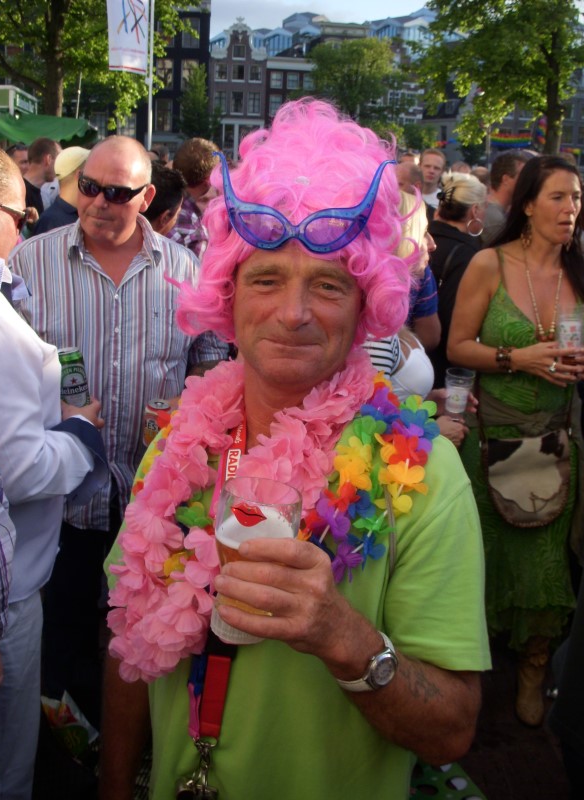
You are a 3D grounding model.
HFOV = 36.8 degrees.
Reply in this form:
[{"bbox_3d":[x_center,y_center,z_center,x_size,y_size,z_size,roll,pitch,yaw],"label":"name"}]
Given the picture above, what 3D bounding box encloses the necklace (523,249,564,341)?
[{"bbox_3d":[0.676,-0.289,2.388,0.125,0.235,0.150,2,15,-3],"label":"necklace"}]

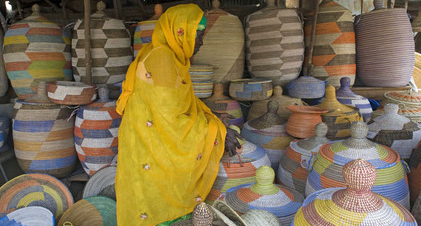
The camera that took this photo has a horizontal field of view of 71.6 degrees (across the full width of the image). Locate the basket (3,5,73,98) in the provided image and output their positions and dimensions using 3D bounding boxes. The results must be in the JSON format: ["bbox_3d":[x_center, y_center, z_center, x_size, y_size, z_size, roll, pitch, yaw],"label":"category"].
[{"bbox_3d":[-1.455,-0.501,2.518,0.515,0.830,0.515,0,9,0],"label":"basket"}]

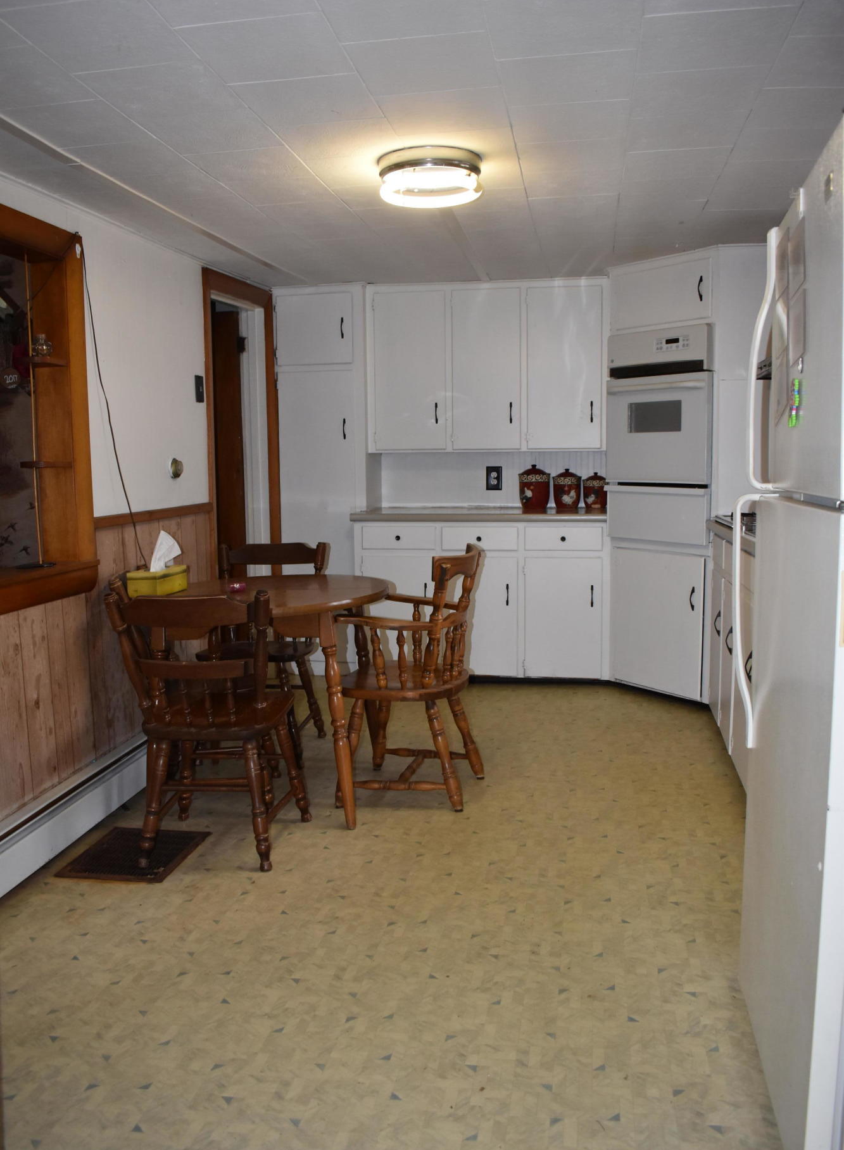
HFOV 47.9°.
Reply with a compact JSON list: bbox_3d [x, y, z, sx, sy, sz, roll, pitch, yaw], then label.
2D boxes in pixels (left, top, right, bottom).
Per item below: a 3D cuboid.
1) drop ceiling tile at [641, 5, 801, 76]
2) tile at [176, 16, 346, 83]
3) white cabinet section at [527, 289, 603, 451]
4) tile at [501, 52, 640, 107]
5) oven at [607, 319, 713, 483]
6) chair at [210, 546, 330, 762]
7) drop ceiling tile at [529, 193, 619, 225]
[{"bbox_3d":[0.621,-1.145,2.028,0.307,0.015,0.304,0,7,10],"label":"drop ceiling tile"},{"bbox_3d":[-0.322,-1.129,2.036,0.307,0.015,0.304,0,7,10],"label":"tile"},{"bbox_3d":[0.755,-1.076,5.009,0.384,0.824,0.300,1,7,10],"label":"white cabinet section"},{"bbox_3d":[0.344,-1.181,2.246,0.313,0.020,0.303,0,7,10],"label":"tile"},{"bbox_3d":[1.252,-0.792,4.511,0.450,0.717,0.610,-6,9,-35],"label":"oven"},{"bbox_3d":[-0.657,0.298,3.869,0.490,0.820,0.510,1,7,10],"label":"chair"},{"bbox_3d":[0.545,-1.321,3.399,0.307,0.015,0.304,0,7,10],"label":"drop ceiling tile"}]

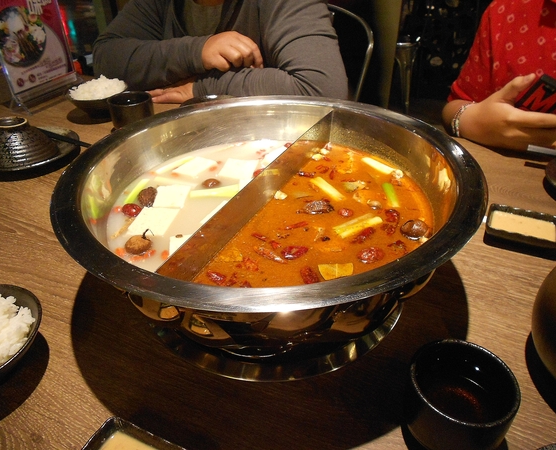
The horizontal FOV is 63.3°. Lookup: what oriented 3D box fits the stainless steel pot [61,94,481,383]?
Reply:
[{"bbox_3d":[-0.007,-0.003,0.460,0.380,0.134,0.380,15,38,23],"label":"stainless steel pot"}]

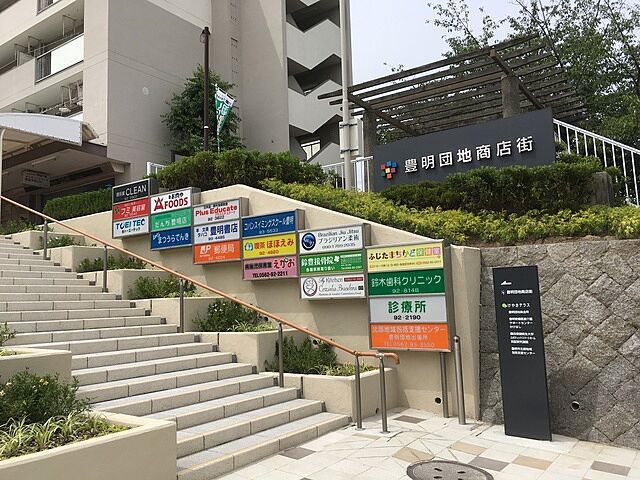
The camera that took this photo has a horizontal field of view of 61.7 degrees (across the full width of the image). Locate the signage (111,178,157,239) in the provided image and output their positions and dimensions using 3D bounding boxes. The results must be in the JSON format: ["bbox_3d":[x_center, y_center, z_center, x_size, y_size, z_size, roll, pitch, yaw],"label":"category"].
[{"bbox_3d":[-3.583,-0.590,10.410,1.110,1.008,0.217,-6,-8,34],"label":"signage"}]

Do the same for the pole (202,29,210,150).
[{"bbox_3d":[-2.687,-2.795,12.706,0.150,4.800,0.150,-6,-8,34],"label":"pole"}]

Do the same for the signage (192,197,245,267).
[{"bbox_3d":[-1.596,-0.120,8.632,1.060,0.975,0.180,-6,-7,34],"label":"signage"}]

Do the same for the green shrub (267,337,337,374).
[{"bbox_3d":[-0.229,1.595,7.439,0.742,0.477,0.636,-6,-7,34],"label":"green shrub"}]

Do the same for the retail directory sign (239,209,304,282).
[{"bbox_3d":[-0.699,0.098,8.026,1.060,0.975,0.180,-6,-7,34],"label":"retail directory sign"}]

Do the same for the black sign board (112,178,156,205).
[{"bbox_3d":[-3.592,-0.920,10.450,1.110,0.341,0.217,-6,-8,34],"label":"black sign board"}]

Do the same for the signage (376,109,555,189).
[{"bbox_3d":[2.518,-1.488,9.941,3.431,1.100,0.120,-6,-8,34],"label":"signage"}]

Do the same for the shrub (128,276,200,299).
[{"bbox_3d":[-2.670,0.831,9.193,0.901,0.435,0.657,-6,-7,34],"label":"shrub"}]

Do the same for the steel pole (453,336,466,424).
[{"bbox_3d":[1.644,1.638,6.284,0.080,1.002,0.080,-6,-8,34],"label":"steel pole"}]

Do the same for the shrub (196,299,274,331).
[{"bbox_3d":[-1.276,1.148,8.035,1.120,0.490,0.770,-6,-8,34],"label":"shrub"}]

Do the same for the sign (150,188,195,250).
[{"bbox_3d":[-2.497,-0.337,9.252,1.060,0.975,0.180,-6,-7,34],"label":"sign"}]

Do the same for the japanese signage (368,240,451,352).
[{"bbox_3d":[1.129,0.718,6.799,1.084,1.332,0.180,-6,-7,34],"label":"japanese signage"}]

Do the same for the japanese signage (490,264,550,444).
[{"bbox_3d":[2.083,1.147,5.534,0.450,1.723,0.058,-7,-7,38],"label":"japanese signage"}]

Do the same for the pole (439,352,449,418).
[{"bbox_3d":[1.499,1.731,6.447,0.060,0.790,0.060,-6,-7,34],"label":"pole"}]

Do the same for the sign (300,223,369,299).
[{"bbox_3d":[0.216,0.340,7.710,1.110,1.008,0.217,-6,-8,34],"label":"sign"}]

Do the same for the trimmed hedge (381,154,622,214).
[{"bbox_3d":[2.773,-0.676,8.878,3.730,0.770,0.800,-6,-8,34],"label":"trimmed hedge"}]

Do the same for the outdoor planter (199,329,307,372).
[{"bbox_3d":[-1.079,1.614,7.910,1.389,0.532,1.092,-6,-8,34],"label":"outdoor planter"}]

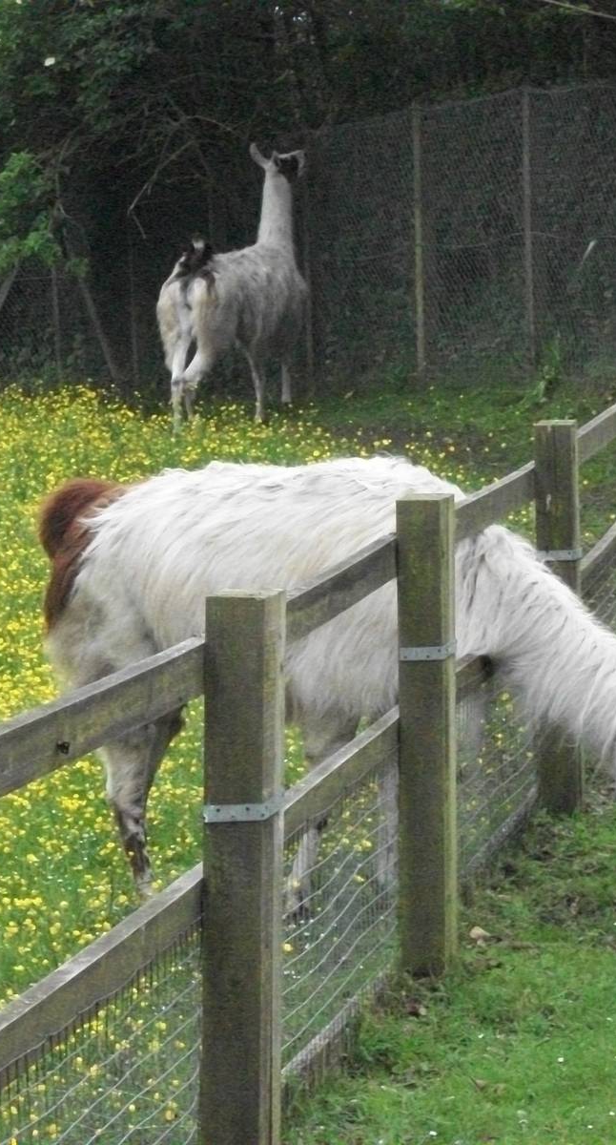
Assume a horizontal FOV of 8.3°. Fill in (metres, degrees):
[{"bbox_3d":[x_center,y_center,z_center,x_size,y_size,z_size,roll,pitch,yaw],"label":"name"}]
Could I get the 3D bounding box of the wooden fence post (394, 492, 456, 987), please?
[{"bbox_3d":[0.282,0.382,9.850,0.108,1.100,0.105,0,7,12],"label":"wooden fence post"}]

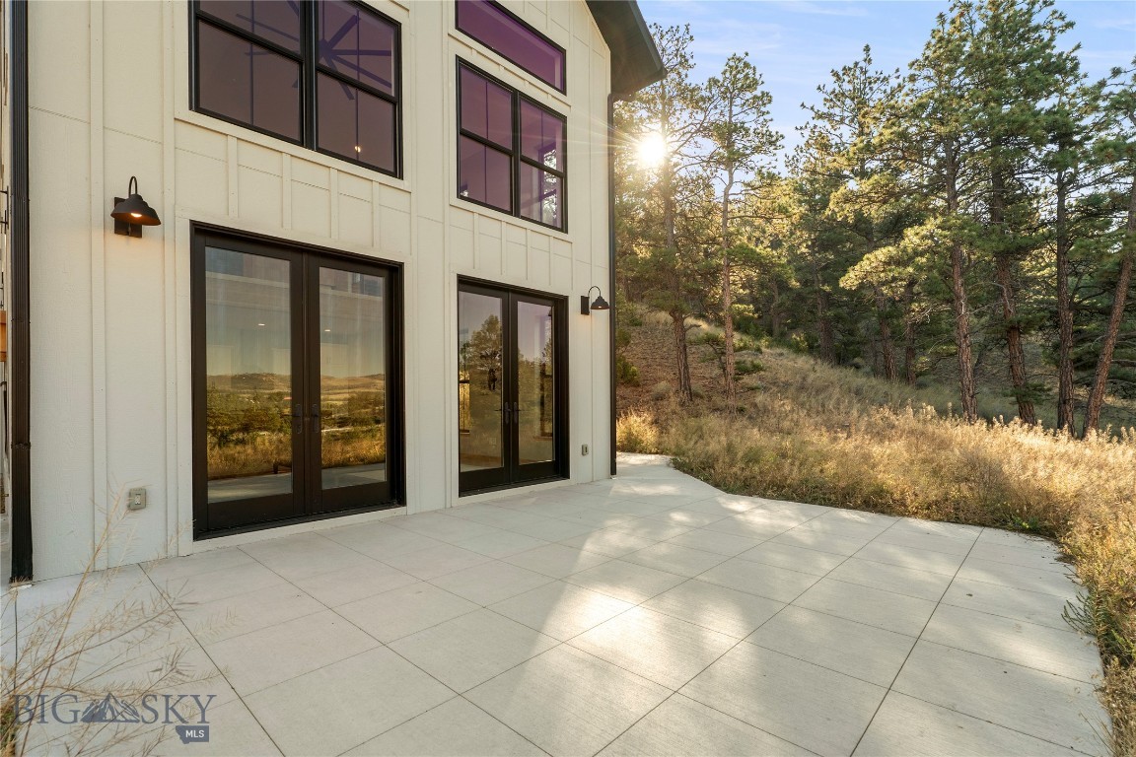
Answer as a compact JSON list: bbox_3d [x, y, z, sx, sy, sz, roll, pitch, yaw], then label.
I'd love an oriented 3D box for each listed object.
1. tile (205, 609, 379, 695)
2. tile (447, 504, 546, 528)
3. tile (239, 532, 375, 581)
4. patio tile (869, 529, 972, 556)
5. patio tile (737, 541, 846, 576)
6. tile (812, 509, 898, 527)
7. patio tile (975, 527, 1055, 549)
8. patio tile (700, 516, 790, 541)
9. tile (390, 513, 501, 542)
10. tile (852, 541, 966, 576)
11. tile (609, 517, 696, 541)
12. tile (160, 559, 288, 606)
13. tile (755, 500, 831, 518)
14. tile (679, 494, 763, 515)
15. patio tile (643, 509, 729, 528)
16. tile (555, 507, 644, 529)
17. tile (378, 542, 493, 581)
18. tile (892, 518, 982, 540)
[{"bbox_3d":[-1.338,1.309,2.436,0.629,0.040,0.609,-3,-4,43],"label":"tile"},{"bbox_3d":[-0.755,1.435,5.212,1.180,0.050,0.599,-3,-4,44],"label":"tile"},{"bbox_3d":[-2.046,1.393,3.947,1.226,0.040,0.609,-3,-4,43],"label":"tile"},{"bbox_3d":[2.931,1.359,4.168,0.621,0.050,0.599,-3,-4,44],"label":"patio tile"},{"bbox_3d":[1.654,1.349,3.734,0.621,0.050,0.599,-3,-4,44],"label":"patio tile"},{"bbox_3d":[2.927,1.421,5.097,0.629,0.040,0.609,-3,-4,43],"label":"tile"},{"bbox_3d":[3.776,1.354,4.188,0.571,0.050,0.599,-3,-4,44],"label":"patio tile"},{"bbox_3d":[1.620,1.389,4.595,0.621,0.050,0.599,-3,-4,44],"label":"patio tile"},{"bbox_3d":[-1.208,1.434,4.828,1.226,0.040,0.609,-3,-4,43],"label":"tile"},{"bbox_3d":[2.544,1.354,3.783,0.629,0.040,0.609,-3,-4,43],"label":"tile"},{"bbox_3d":[0.757,1.395,4.593,0.621,0.050,0.599,-3,-4,44],"label":"tile"},{"bbox_3d":[-2.249,1.361,3.301,0.629,0.040,0.609,-3,-4,43],"label":"tile"},{"bbox_3d":[2.449,1.423,5.459,0.621,0.050,0.599,-3,-4,44],"label":"tile"},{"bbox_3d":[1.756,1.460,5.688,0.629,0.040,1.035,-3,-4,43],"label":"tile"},{"bbox_3d":[1.172,1.412,5.024,0.621,0.050,0.599,-3,-4,44],"label":"patio tile"},{"bbox_3d":[0.303,1.437,5.072,0.629,0.040,0.609,-3,-4,43],"label":"tile"},{"bbox_3d":[-0.934,1.368,3.726,0.621,0.050,0.599,-3,-4,44],"label":"tile"},{"bbox_3d":[3.383,1.395,4.665,0.629,0.040,0.609,-3,-4,43],"label":"tile"}]

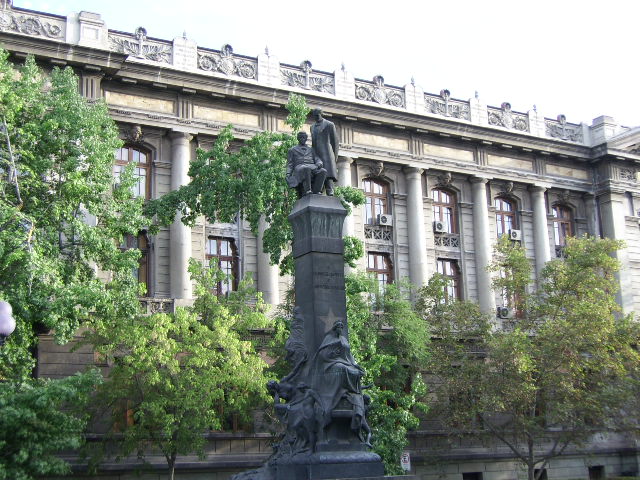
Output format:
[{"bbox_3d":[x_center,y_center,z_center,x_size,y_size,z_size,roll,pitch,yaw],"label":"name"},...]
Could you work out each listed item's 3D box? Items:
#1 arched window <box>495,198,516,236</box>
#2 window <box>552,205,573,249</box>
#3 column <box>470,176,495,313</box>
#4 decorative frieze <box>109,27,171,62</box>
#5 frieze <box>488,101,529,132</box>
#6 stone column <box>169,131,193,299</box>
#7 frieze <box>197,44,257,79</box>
[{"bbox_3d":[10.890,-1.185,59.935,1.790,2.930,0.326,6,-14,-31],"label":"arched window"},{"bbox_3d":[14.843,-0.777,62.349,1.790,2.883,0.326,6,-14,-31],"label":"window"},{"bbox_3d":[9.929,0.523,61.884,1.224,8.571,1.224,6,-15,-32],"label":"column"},{"bbox_3d":[-8.504,-9.430,48.483,3.255,1.651,0.256,6,-14,-31],"label":"decorative frieze"},{"bbox_3d":[11.950,-7.832,64.747,3.520,1.786,0.357,6,-15,-32],"label":"frieze"},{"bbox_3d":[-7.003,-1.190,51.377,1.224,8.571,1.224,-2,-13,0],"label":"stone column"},{"bbox_3d":[-4.326,-8.405,47.424,3.153,1.525,0.350,6,-14,-31],"label":"frieze"}]

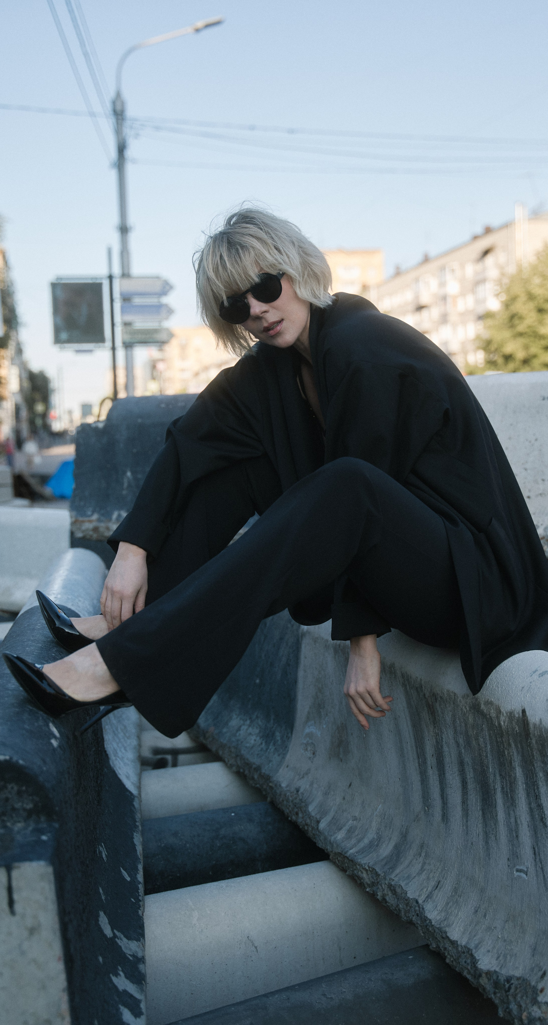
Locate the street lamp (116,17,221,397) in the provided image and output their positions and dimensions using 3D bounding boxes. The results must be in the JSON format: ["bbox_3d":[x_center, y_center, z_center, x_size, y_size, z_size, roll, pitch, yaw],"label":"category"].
[{"bbox_3d":[-2.211,-5.499,27.461,2.517,11.080,0.340,-2,4,-10],"label":"street lamp"}]

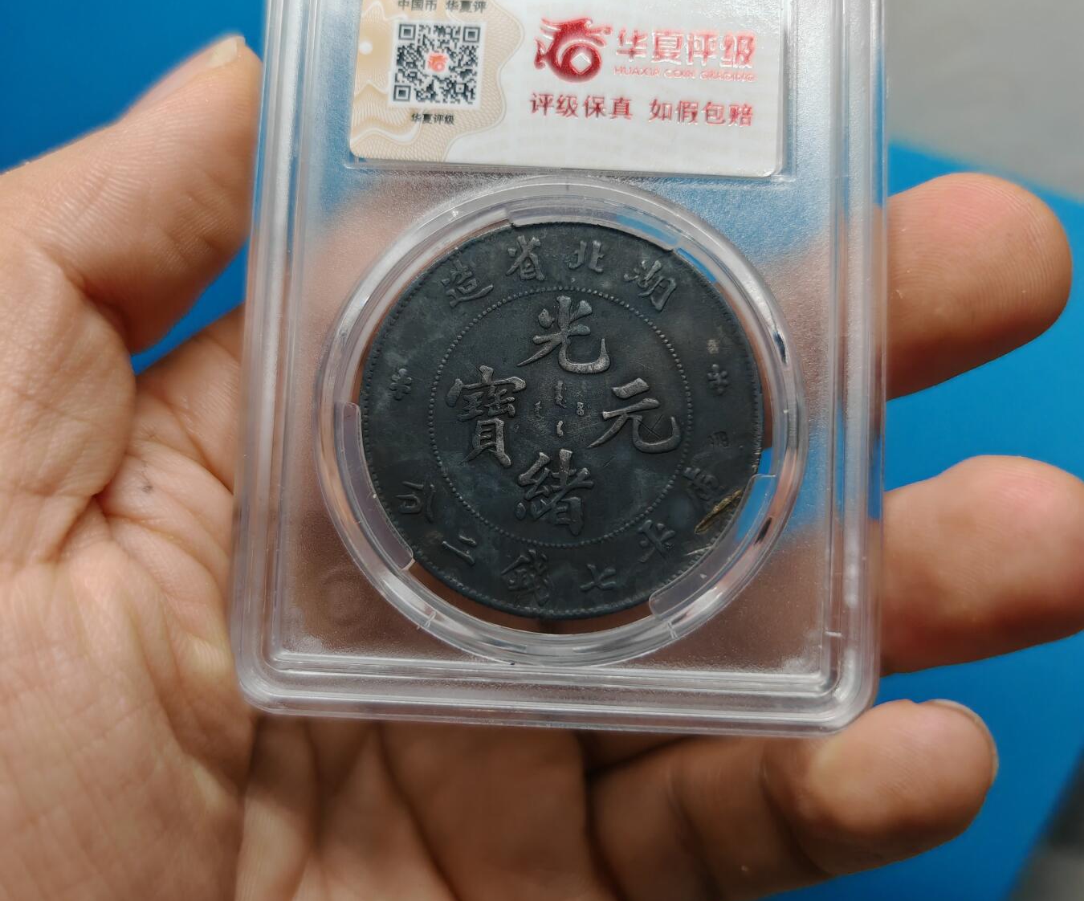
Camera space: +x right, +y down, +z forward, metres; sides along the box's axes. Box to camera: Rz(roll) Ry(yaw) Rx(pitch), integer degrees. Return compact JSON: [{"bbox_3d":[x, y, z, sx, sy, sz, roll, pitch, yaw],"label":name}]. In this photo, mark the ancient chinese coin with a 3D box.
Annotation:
[{"bbox_3d":[0.002,-0.003,0.111,0.039,0.003,0.039,4,83,1],"label":"ancient chinese coin"}]

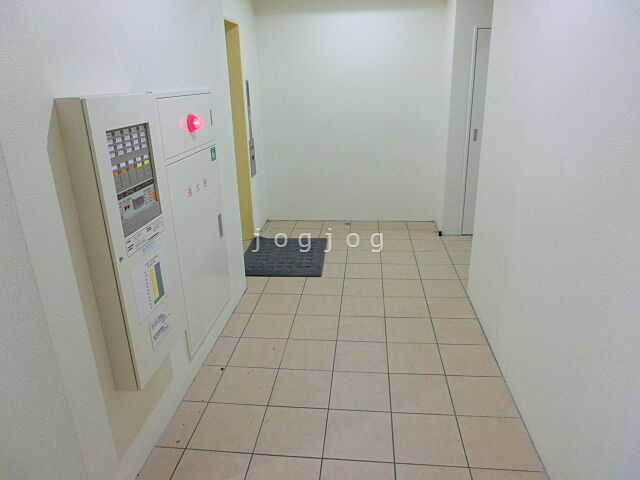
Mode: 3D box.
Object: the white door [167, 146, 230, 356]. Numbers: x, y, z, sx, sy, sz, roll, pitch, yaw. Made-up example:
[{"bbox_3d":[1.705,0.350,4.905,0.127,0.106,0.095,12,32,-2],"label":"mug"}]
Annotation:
[{"bbox_3d":[-0.668,0.031,2.529,0.030,1.028,0.713,0,20,6],"label":"white door"}]

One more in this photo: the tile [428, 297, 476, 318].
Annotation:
[{"bbox_3d":[0.909,0.478,3.101,0.300,0.012,0.300,0,20,6],"label":"tile"}]

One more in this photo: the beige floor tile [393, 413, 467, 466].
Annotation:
[{"bbox_3d":[0.473,0.879,1.964,0.296,0.010,0.296,0,20,6],"label":"beige floor tile"}]

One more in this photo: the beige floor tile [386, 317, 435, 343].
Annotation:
[{"bbox_3d":[0.566,0.570,2.807,0.297,0.010,0.297,0,20,6],"label":"beige floor tile"}]

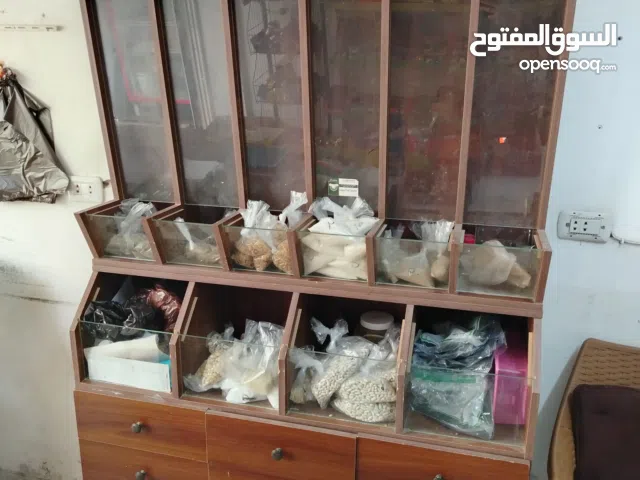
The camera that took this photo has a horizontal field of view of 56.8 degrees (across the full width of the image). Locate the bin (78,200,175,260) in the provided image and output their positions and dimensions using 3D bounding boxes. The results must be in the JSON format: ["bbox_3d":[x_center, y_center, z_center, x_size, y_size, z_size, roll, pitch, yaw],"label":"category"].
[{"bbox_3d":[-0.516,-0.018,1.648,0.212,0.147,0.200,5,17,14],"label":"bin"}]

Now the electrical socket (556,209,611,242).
[{"bbox_3d":[0.689,-0.035,1.550,0.122,0.078,0.016,5,17,14],"label":"electrical socket"}]

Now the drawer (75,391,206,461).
[{"bbox_3d":[-0.444,0.456,1.773,0.395,0.157,0.360,5,17,14],"label":"drawer"}]

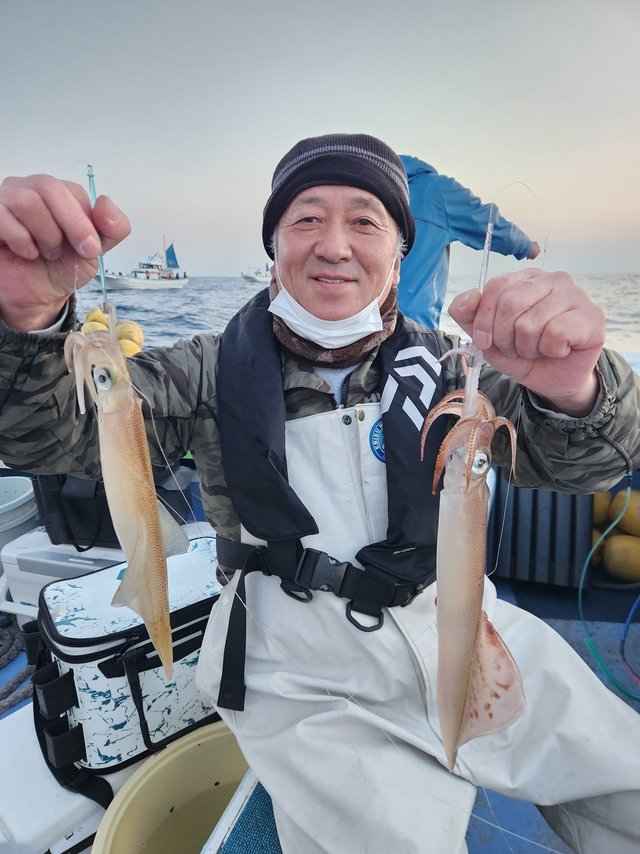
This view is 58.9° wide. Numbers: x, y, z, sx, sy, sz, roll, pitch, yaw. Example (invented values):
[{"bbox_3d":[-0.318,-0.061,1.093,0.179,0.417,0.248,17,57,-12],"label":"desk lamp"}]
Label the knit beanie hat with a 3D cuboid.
[{"bbox_3d":[0.025,-0.311,0.768,0.200,0.175,0.235,1,3,0],"label":"knit beanie hat"}]

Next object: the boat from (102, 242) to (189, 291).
[{"bbox_3d":[-25.031,-23.057,80.000,13.800,6.900,3.500,-6,16,-19],"label":"boat"}]

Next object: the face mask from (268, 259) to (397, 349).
[{"bbox_3d":[0.013,-0.151,0.725,0.155,0.105,0.110,1,7,0],"label":"face mask"}]

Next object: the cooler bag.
[{"bbox_3d":[-0.337,0.443,1.164,0.442,0.266,0.262,-11,18,-34],"label":"cooler bag"}]

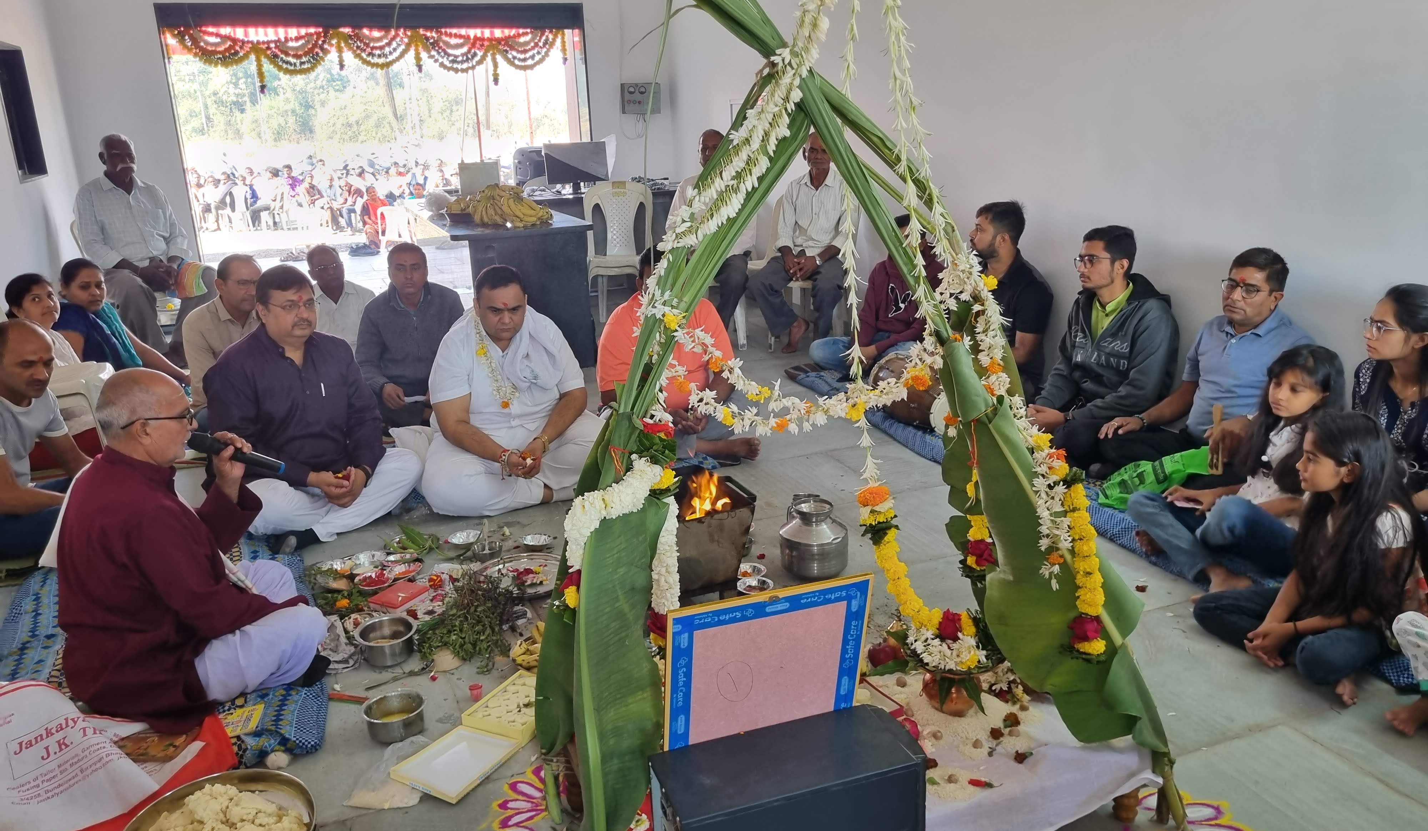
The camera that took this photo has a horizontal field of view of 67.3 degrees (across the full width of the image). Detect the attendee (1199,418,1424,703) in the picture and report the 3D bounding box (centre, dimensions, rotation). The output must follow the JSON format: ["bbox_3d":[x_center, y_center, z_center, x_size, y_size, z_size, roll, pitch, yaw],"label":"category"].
[{"bbox_3d":[1.517,0.306,2.664,0.520,0.660,0.500,-7,18,-17],"label":"attendee"}]

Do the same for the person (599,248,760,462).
[{"bbox_3d":[-0.179,-0.282,4.452,0.720,0.830,0.660,-5,16,-8],"label":"person"}]

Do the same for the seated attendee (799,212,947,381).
[{"bbox_3d":[0.859,-0.562,5.236,0.660,0.830,0.600,5,19,22],"label":"seated attendee"}]

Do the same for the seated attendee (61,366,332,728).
[{"bbox_3d":[-1.315,0.260,2.690,0.660,0.810,0.680,-9,18,-22],"label":"seated attendee"}]

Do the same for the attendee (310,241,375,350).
[{"bbox_3d":[-1.714,-0.378,5.024,0.630,0.830,0.640,-10,17,-25],"label":"attendee"}]

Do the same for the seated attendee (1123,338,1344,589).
[{"bbox_3d":[1.520,0.148,3.103,0.620,0.700,0.500,-10,19,-25],"label":"seated attendee"}]

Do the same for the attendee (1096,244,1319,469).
[{"bbox_3d":[1.739,-0.172,3.771,0.660,0.830,0.730,-12,19,-31],"label":"attendee"}]

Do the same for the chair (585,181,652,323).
[{"bbox_3d":[-0.640,-1.093,7.271,0.460,0.890,0.510,-4,16,-6],"label":"chair"}]

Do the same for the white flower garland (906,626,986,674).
[{"bbox_3d":[0.464,0.469,2.140,0.160,0.070,0.130,-2,16,0],"label":"white flower garland"}]

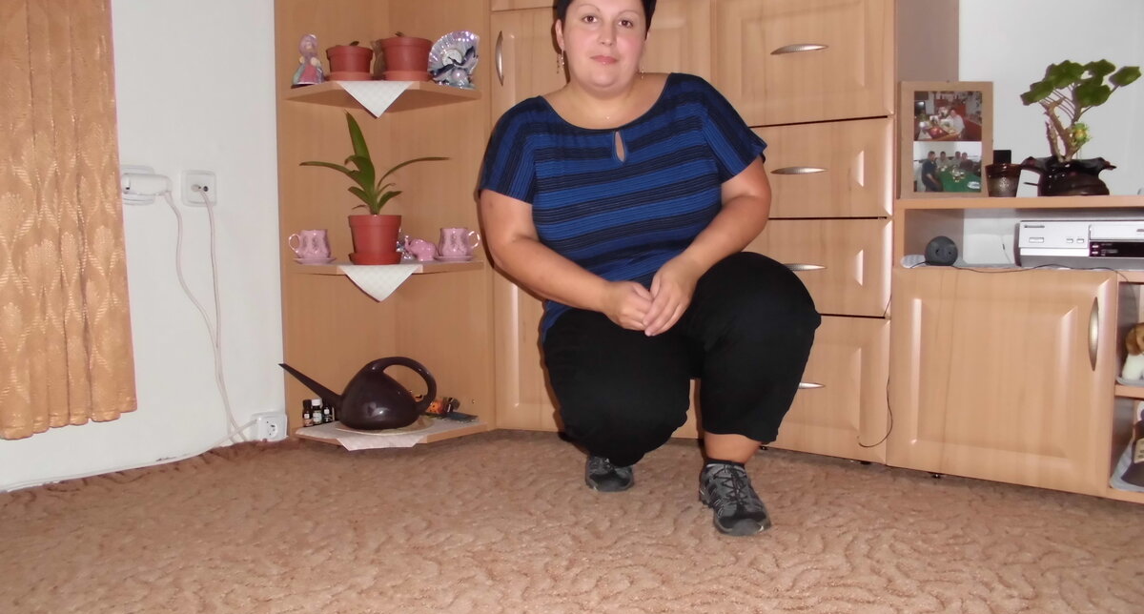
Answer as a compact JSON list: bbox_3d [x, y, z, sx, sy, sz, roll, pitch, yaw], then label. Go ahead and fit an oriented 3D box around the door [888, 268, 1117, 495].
[{"bbox_3d":[0.839,0.134,1.702,0.397,0.414,0.035,3,6,37],"label":"door"}]

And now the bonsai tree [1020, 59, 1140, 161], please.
[{"bbox_3d":[1.005,-0.388,1.699,0.207,0.199,0.190,2,5,30],"label":"bonsai tree"}]

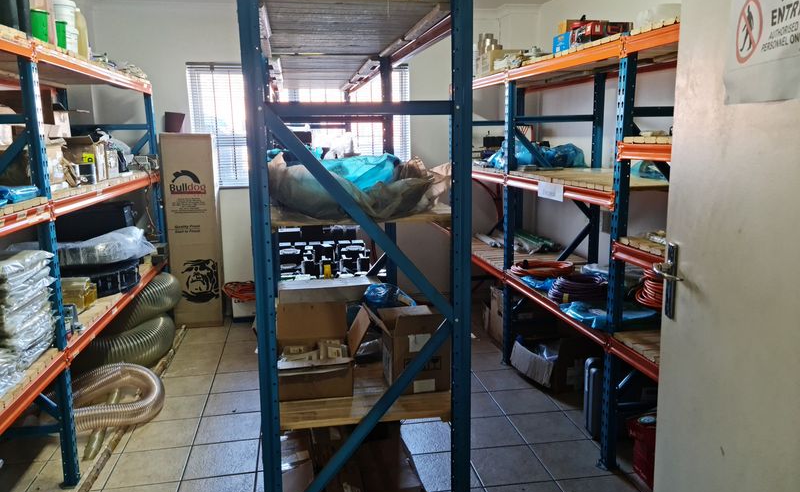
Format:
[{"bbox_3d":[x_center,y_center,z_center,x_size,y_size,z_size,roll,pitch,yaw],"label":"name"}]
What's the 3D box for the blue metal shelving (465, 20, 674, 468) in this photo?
[{"bbox_3d":[1.002,-0.090,3.394,0.604,1.786,3.522,-3,10,-9],"label":"blue metal shelving"}]

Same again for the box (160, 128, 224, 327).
[{"bbox_3d":[-1.552,-0.114,4.737,0.348,1.446,0.263,-3,10,-10],"label":"box"}]

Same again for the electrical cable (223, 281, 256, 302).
[{"bbox_3d":[-1.187,0.347,4.835,0.348,0.135,0.270,-3,10,-10],"label":"electrical cable"}]

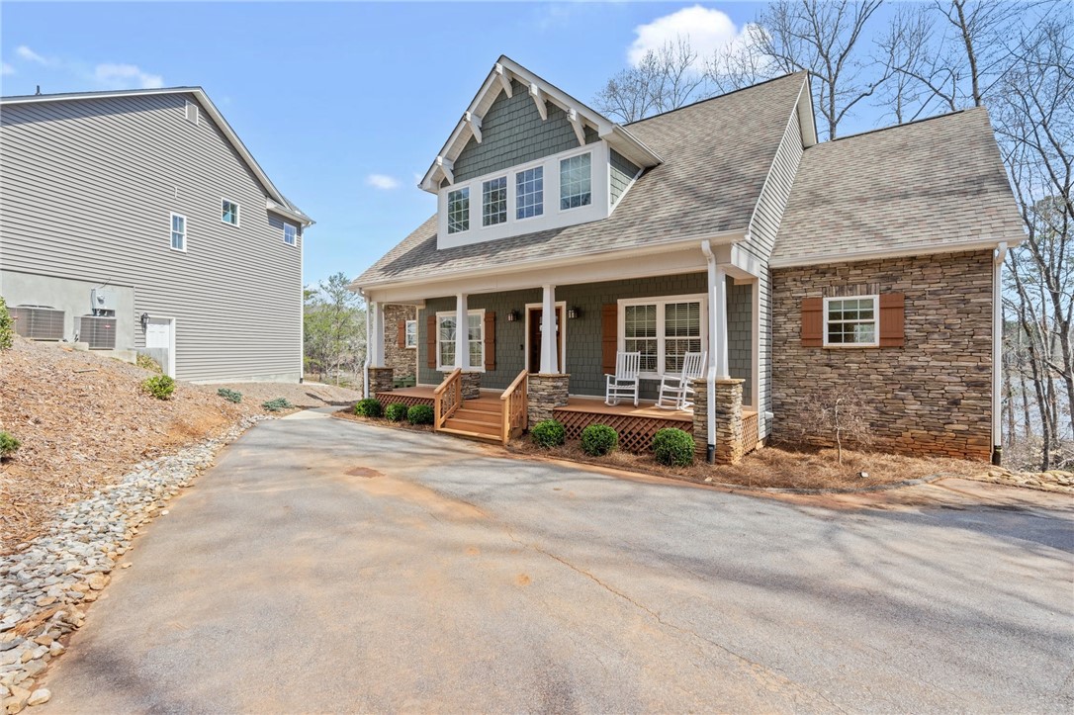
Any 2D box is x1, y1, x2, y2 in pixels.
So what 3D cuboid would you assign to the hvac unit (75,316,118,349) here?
[{"bbox_3d":[-11.640,-0.640,12.610,0.590,0.840,0.590,0,1,7],"label":"hvac unit"}]

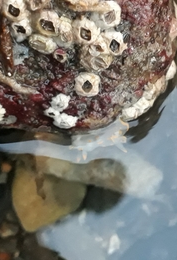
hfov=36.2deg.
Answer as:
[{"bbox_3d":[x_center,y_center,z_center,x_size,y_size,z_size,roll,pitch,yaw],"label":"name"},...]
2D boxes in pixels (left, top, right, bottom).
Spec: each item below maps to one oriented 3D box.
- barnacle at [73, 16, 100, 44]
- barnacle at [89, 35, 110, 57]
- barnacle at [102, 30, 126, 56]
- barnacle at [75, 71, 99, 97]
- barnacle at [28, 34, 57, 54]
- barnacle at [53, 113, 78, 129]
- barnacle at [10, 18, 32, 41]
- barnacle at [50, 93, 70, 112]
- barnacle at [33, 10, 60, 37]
[{"bbox_3d":[-0.001,-0.046,0.125,0.012,0.012,0.007,0,12,3],"label":"barnacle"},{"bbox_3d":[0.005,-0.040,0.127,0.010,0.010,0.006,0,17,3],"label":"barnacle"},{"bbox_3d":[0.012,-0.041,0.127,0.012,0.012,0.007,0,12,-6],"label":"barnacle"},{"bbox_3d":[0.000,-0.022,0.131,0.012,0.012,0.006,0,9,-3],"label":"barnacle"},{"bbox_3d":[-0.021,-0.040,0.126,0.011,0.011,0.007,0,24,13],"label":"barnacle"},{"bbox_3d":[-0.012,-0.005,0.137,0.011,0.011,0.006,0,37,0],"label":"barnacle"},{"bbox_3d":[-0.031,-0.046,0.125,0.010,0.010,0.007,0,17,9],"label":"barnacle"},{"bbox_3d":[-0.014,-0.014,0.134,0.010,0.010,0.005,0,24,0],"label":"barnacle"},{"bbox_3d":[-0.019,-0.049,0.124,0.012,0.012,0.008,0,14,3],"label":"barnacle"}]

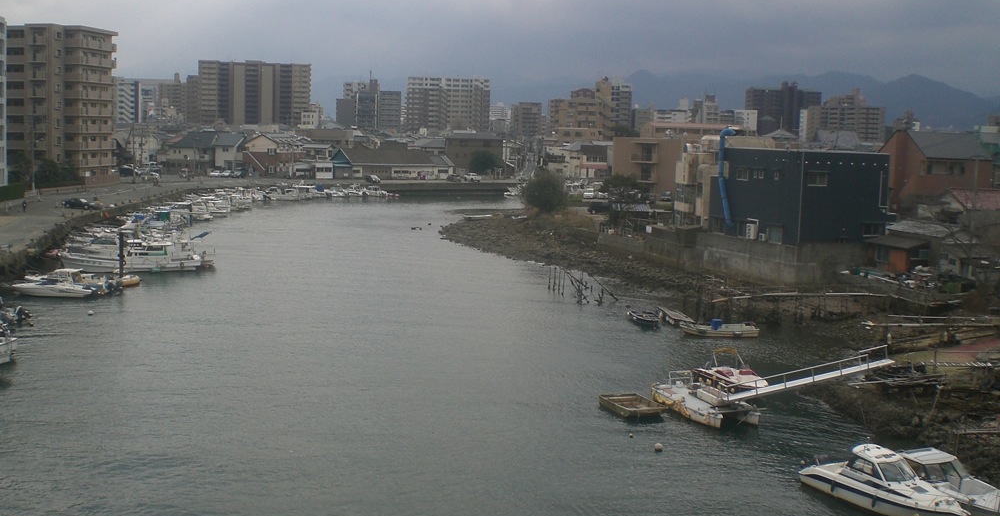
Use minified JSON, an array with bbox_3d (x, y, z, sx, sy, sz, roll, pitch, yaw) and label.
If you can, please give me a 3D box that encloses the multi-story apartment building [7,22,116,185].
[{"bbox_3d":[-76.796,-26.556,191.735,14.610,26.380,10.940,3,7,12],"label":"multi-story apartment building"}]

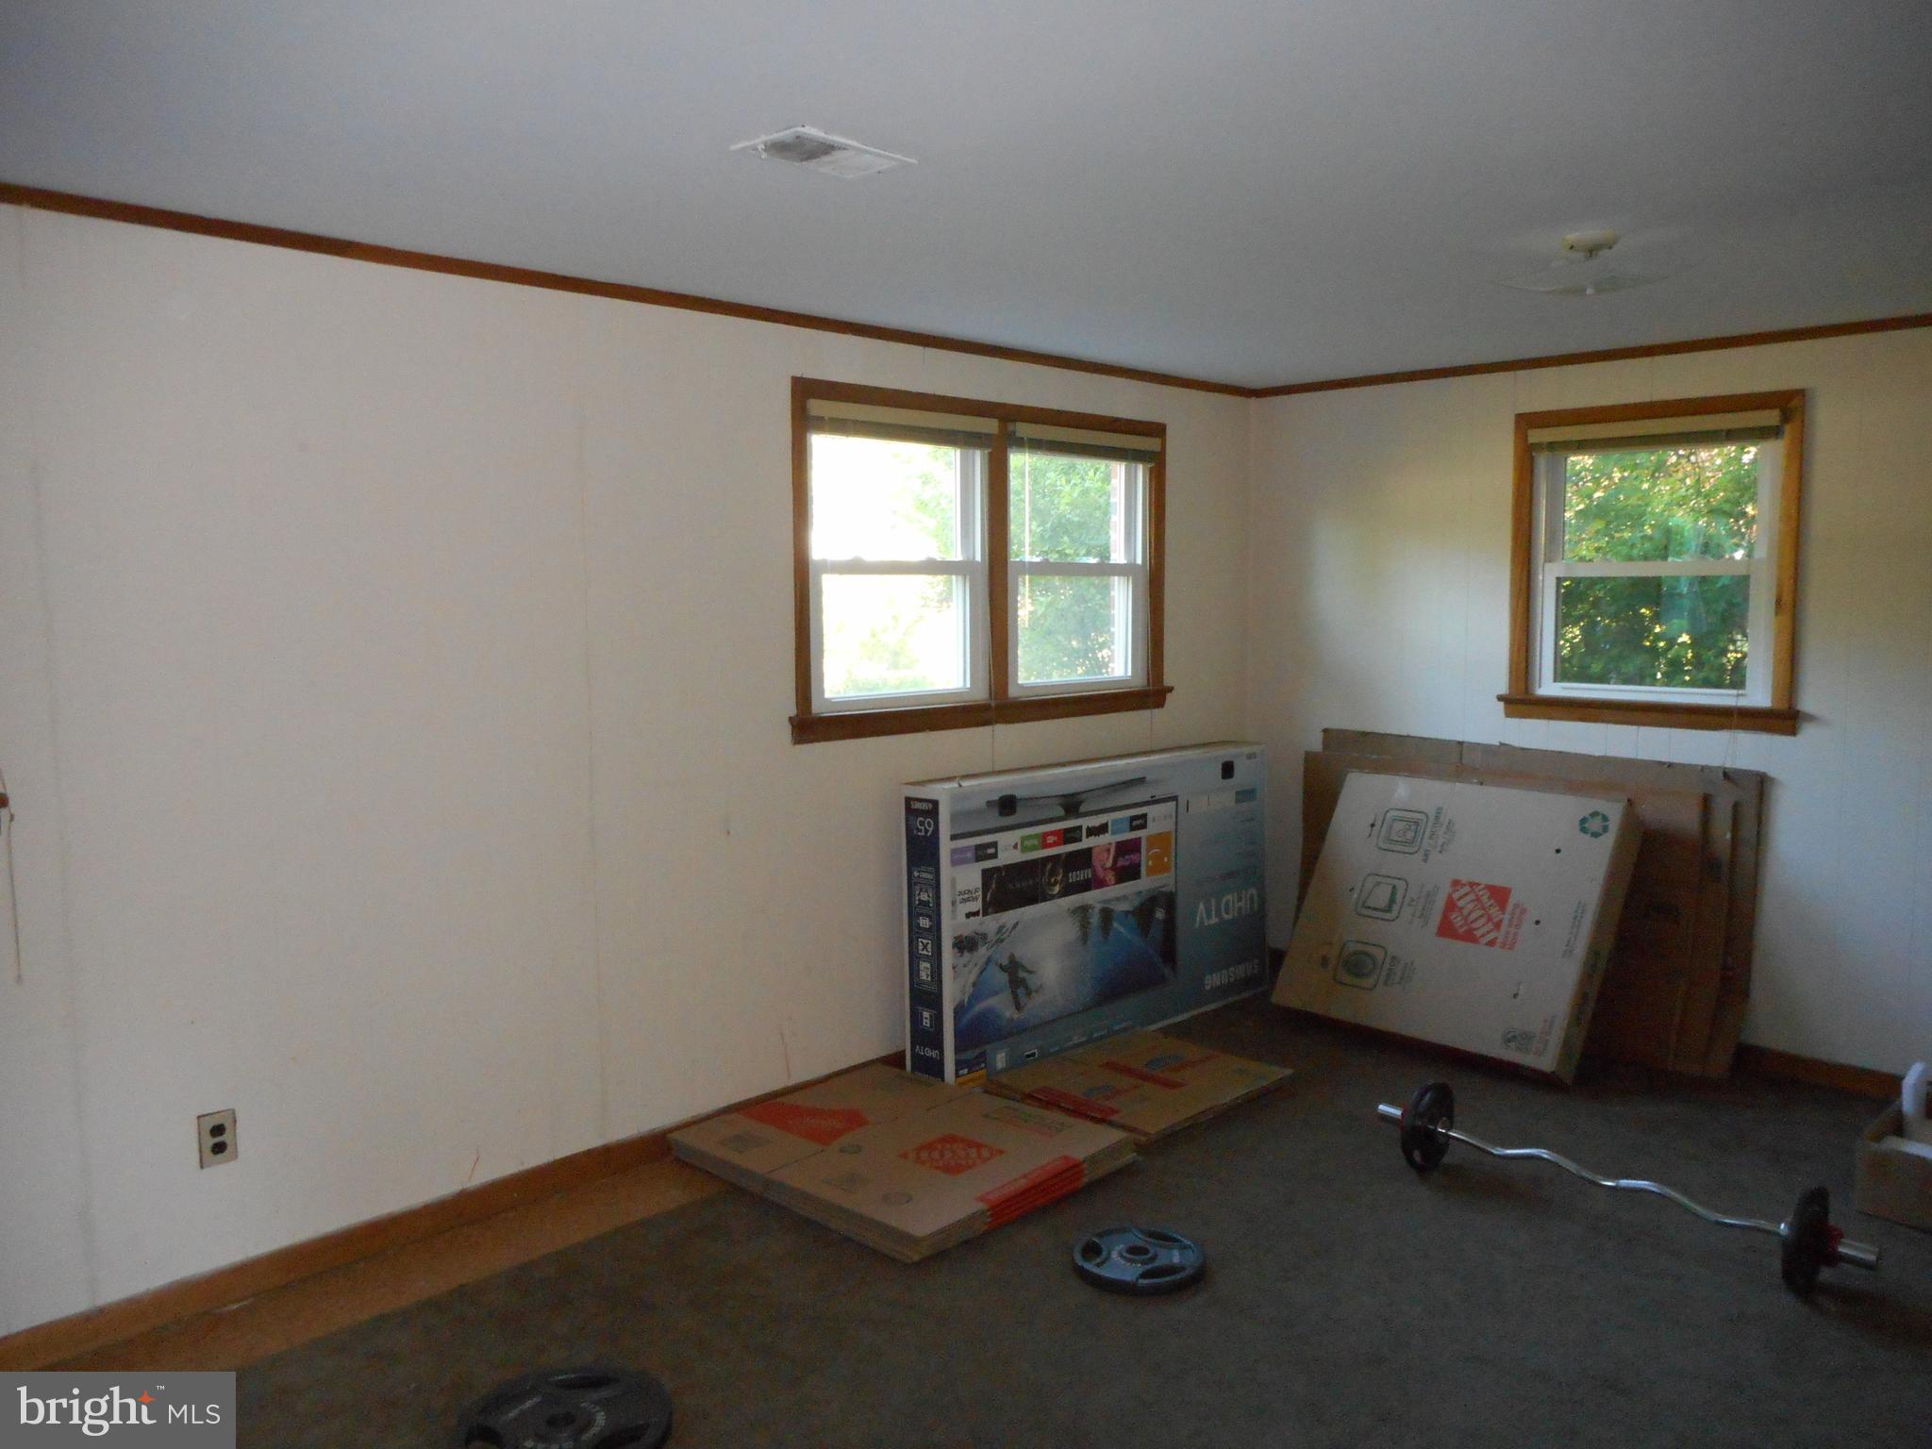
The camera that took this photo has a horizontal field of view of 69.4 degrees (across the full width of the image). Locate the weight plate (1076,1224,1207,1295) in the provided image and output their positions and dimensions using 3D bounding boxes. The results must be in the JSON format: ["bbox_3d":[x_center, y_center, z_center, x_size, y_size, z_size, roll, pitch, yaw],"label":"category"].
[{"bbox_3d":[0.388,1.190,3.135,0.289,0.042,0.289,0,6,0],"label":"weight plate"}]

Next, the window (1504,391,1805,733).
[{"bbox_3d":[2.140,-0.501,4.416,0.090,1.018,0.902,-6,8,-44],"label":"window"}]

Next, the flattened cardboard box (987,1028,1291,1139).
[{"bbox_3d":[0.547,1.082,4.277,0.741,0.030,0.599,-6,8,-44],"label":"flattened cardboard box"}]

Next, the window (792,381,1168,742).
[{"bbox_3d":[0.120,-0.518,4.541,1.742,1.029,0.100,-6,8,-44],"label":"window"}]

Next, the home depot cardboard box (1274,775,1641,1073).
[{"bbox_3d":[1.610,0.638,4.642,0.971,0.884,0.158,6,-24,45],"label":"home depot cardboard box"}]

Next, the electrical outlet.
[{"bbox_3d":[-1.590,0.881,2.970,0.071,0.115,0.012,-6,8,-44],"label":"electrical outlet"}]

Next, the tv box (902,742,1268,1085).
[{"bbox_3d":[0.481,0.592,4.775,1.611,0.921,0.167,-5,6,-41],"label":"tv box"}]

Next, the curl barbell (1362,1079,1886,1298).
[{"bbox_3d":[1.510,1.072,3.329,1.160,0.236,0.236,6,8,45],"label":"curl barbell"}]

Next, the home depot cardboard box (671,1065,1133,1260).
[{"bbox_3d":[-0.177,1.124,3.724,0.916,0.058,0.805,5,8,42],"label":"home depot cardboard box"}]

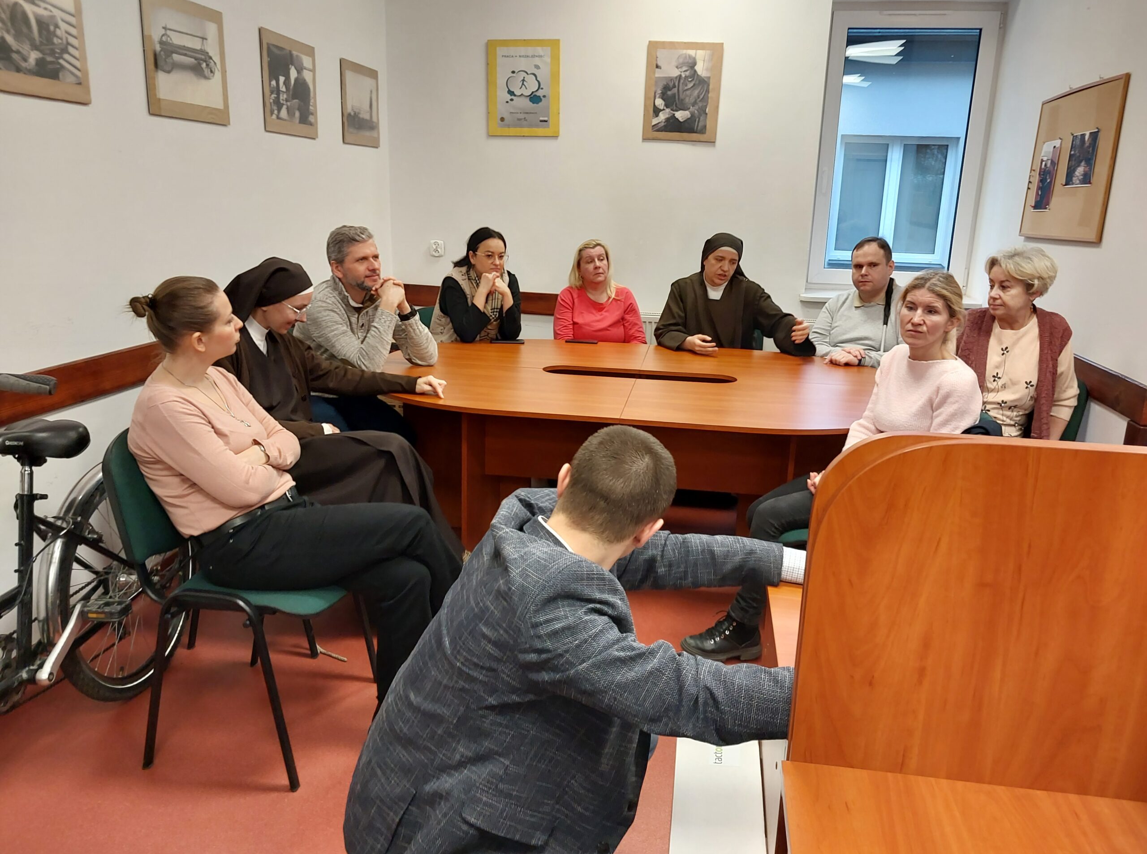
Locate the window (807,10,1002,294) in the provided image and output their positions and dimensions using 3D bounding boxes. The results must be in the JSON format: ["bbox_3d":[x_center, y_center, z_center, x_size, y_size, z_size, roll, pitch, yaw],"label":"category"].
[{"bbox_3d":[1.793,-1.491,5.465,0.860,1.470,0.100,4,13,8],"label":"window"}]

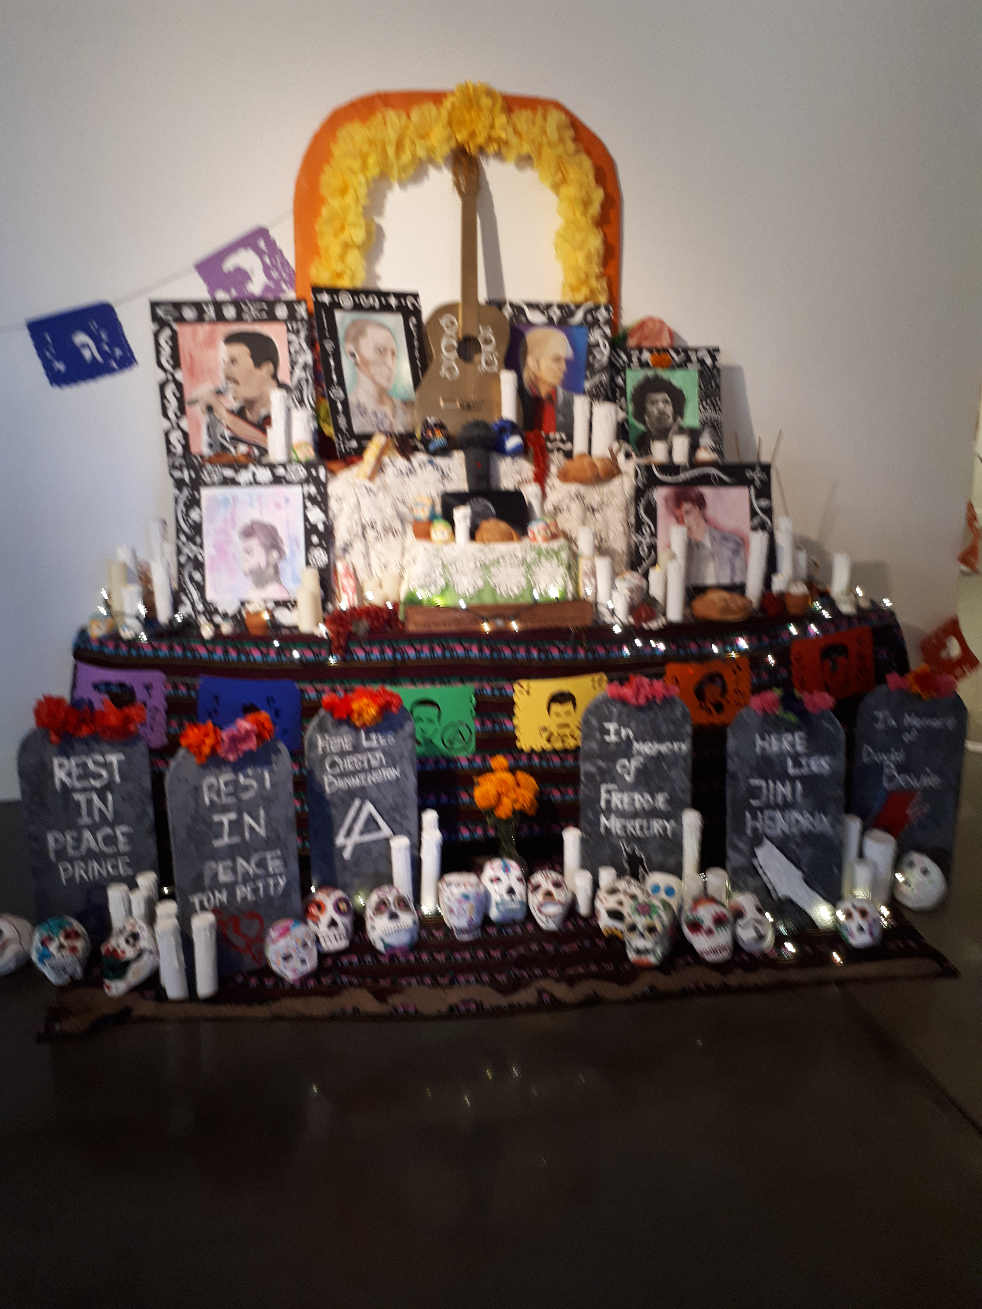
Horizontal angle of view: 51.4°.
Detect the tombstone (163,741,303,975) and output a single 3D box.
[{"bbox_3d":[-0.637,0.502,2.578,0.307,0.630,0.035,-3,15,-10],"label":"tombstone"}]

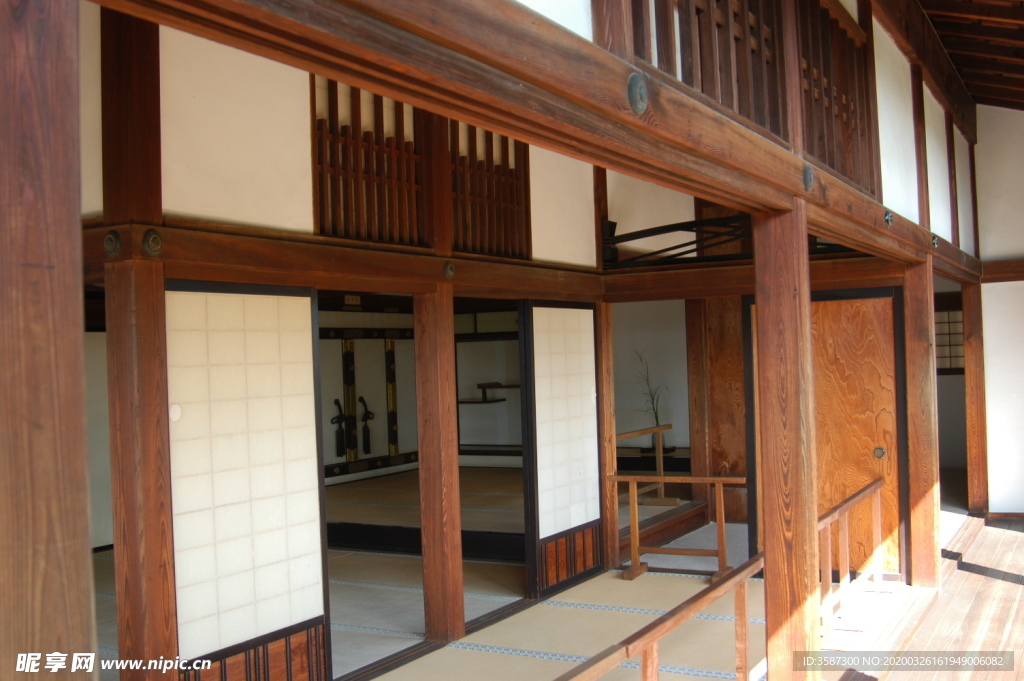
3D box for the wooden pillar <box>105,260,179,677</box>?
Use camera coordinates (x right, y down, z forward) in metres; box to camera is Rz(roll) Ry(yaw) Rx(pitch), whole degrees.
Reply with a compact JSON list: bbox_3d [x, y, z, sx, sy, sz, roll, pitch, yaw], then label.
[{"bbox_3d":[-1.345,0.649,3.723,0.150,1.860,0.142,-2,-1,30],"label":"wooden pillar"}]

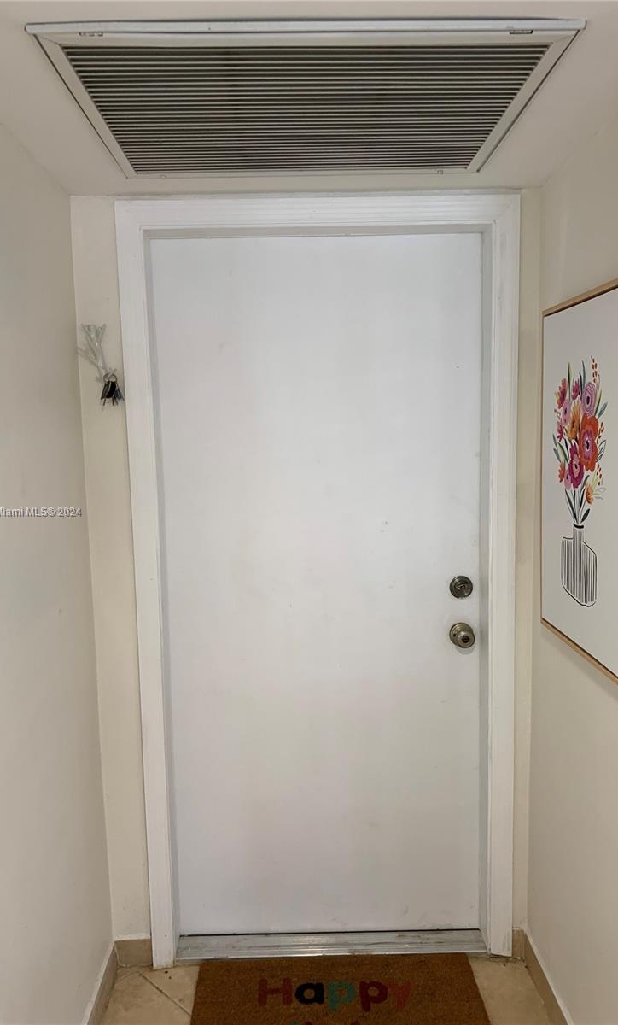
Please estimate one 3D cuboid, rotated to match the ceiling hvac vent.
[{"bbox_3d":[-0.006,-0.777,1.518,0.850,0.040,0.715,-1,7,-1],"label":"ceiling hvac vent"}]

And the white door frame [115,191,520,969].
[{"bbox_3d":[0.047,0.240,2.163,1.045,2.136,0.120,-1,7,-1],"label":"white door frame"}]

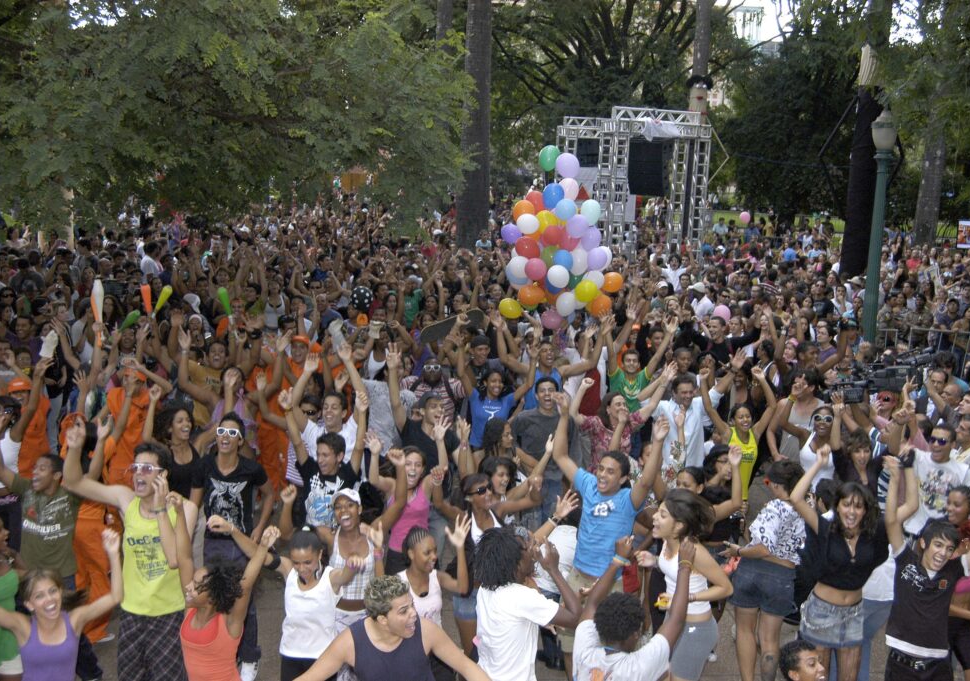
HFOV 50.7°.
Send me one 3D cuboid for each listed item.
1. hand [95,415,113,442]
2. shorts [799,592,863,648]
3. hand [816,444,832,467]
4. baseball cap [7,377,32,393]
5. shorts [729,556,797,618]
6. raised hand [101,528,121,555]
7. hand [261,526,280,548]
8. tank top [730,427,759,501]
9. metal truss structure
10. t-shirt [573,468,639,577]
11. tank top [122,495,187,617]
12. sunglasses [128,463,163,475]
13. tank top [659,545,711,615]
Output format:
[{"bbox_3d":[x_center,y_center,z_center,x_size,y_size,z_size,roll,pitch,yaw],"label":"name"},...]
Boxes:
[{"bbox_3d":[-2.008,0.464,5.400,0.100,0.155,0.085,5,10,-11],"label":"hand"},{"bbox_3d":[1.831,1.483,5.400,0.340,0.290,0.250,2,10,-2],"label":"shorts"},{"bbox_3d":[1.753,0.596,5.300,0.085,0.115,0.080,19,9,5],"label":"hand"},{"bbox_3d":[-3.617,0.342,7.950,0.190,0.130,0.250,0,10,-12],"label":"baseball cap"},{"bbox_3d":[1.532,1.364,5.650,0.360,0.300,0.260,1,6,-12],"label":"shorts"},{"bbox_3d":[-1.606,0.864,4.400,0.085,0.120,0.085,-1,11,-17],"label":"raised hand"},{"bbox_3d":[-0.912,0.838,4.350,0.085,0.105,0.080,16,13,-23],"label":"hand"},{"bbox_3d":[1.996,0.950,7.900,0.290,0.570,0.210,2,10,5],"label":"tank top"},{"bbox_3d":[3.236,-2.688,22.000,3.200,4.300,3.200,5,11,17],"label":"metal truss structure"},{"bbox_3d":[0.695,1.041,5.850,0.400,0.610,0.260,10,10,14],"label":"t-shirt"},{"bbox_3d":[-1.750,1.140,5.400,0.360,0.650,0.260,0,10,-9],"label":"tank top"},{"bbox_3d":[-1.742,0.657,5.250,0.145,0.053,0.130,5,11,17],"label":"sunglasses"},{"bbox_3d":[0.965,1.151,4.950,0.220,0.380,0.290,-11,11,-24],"label":"tank top"}]

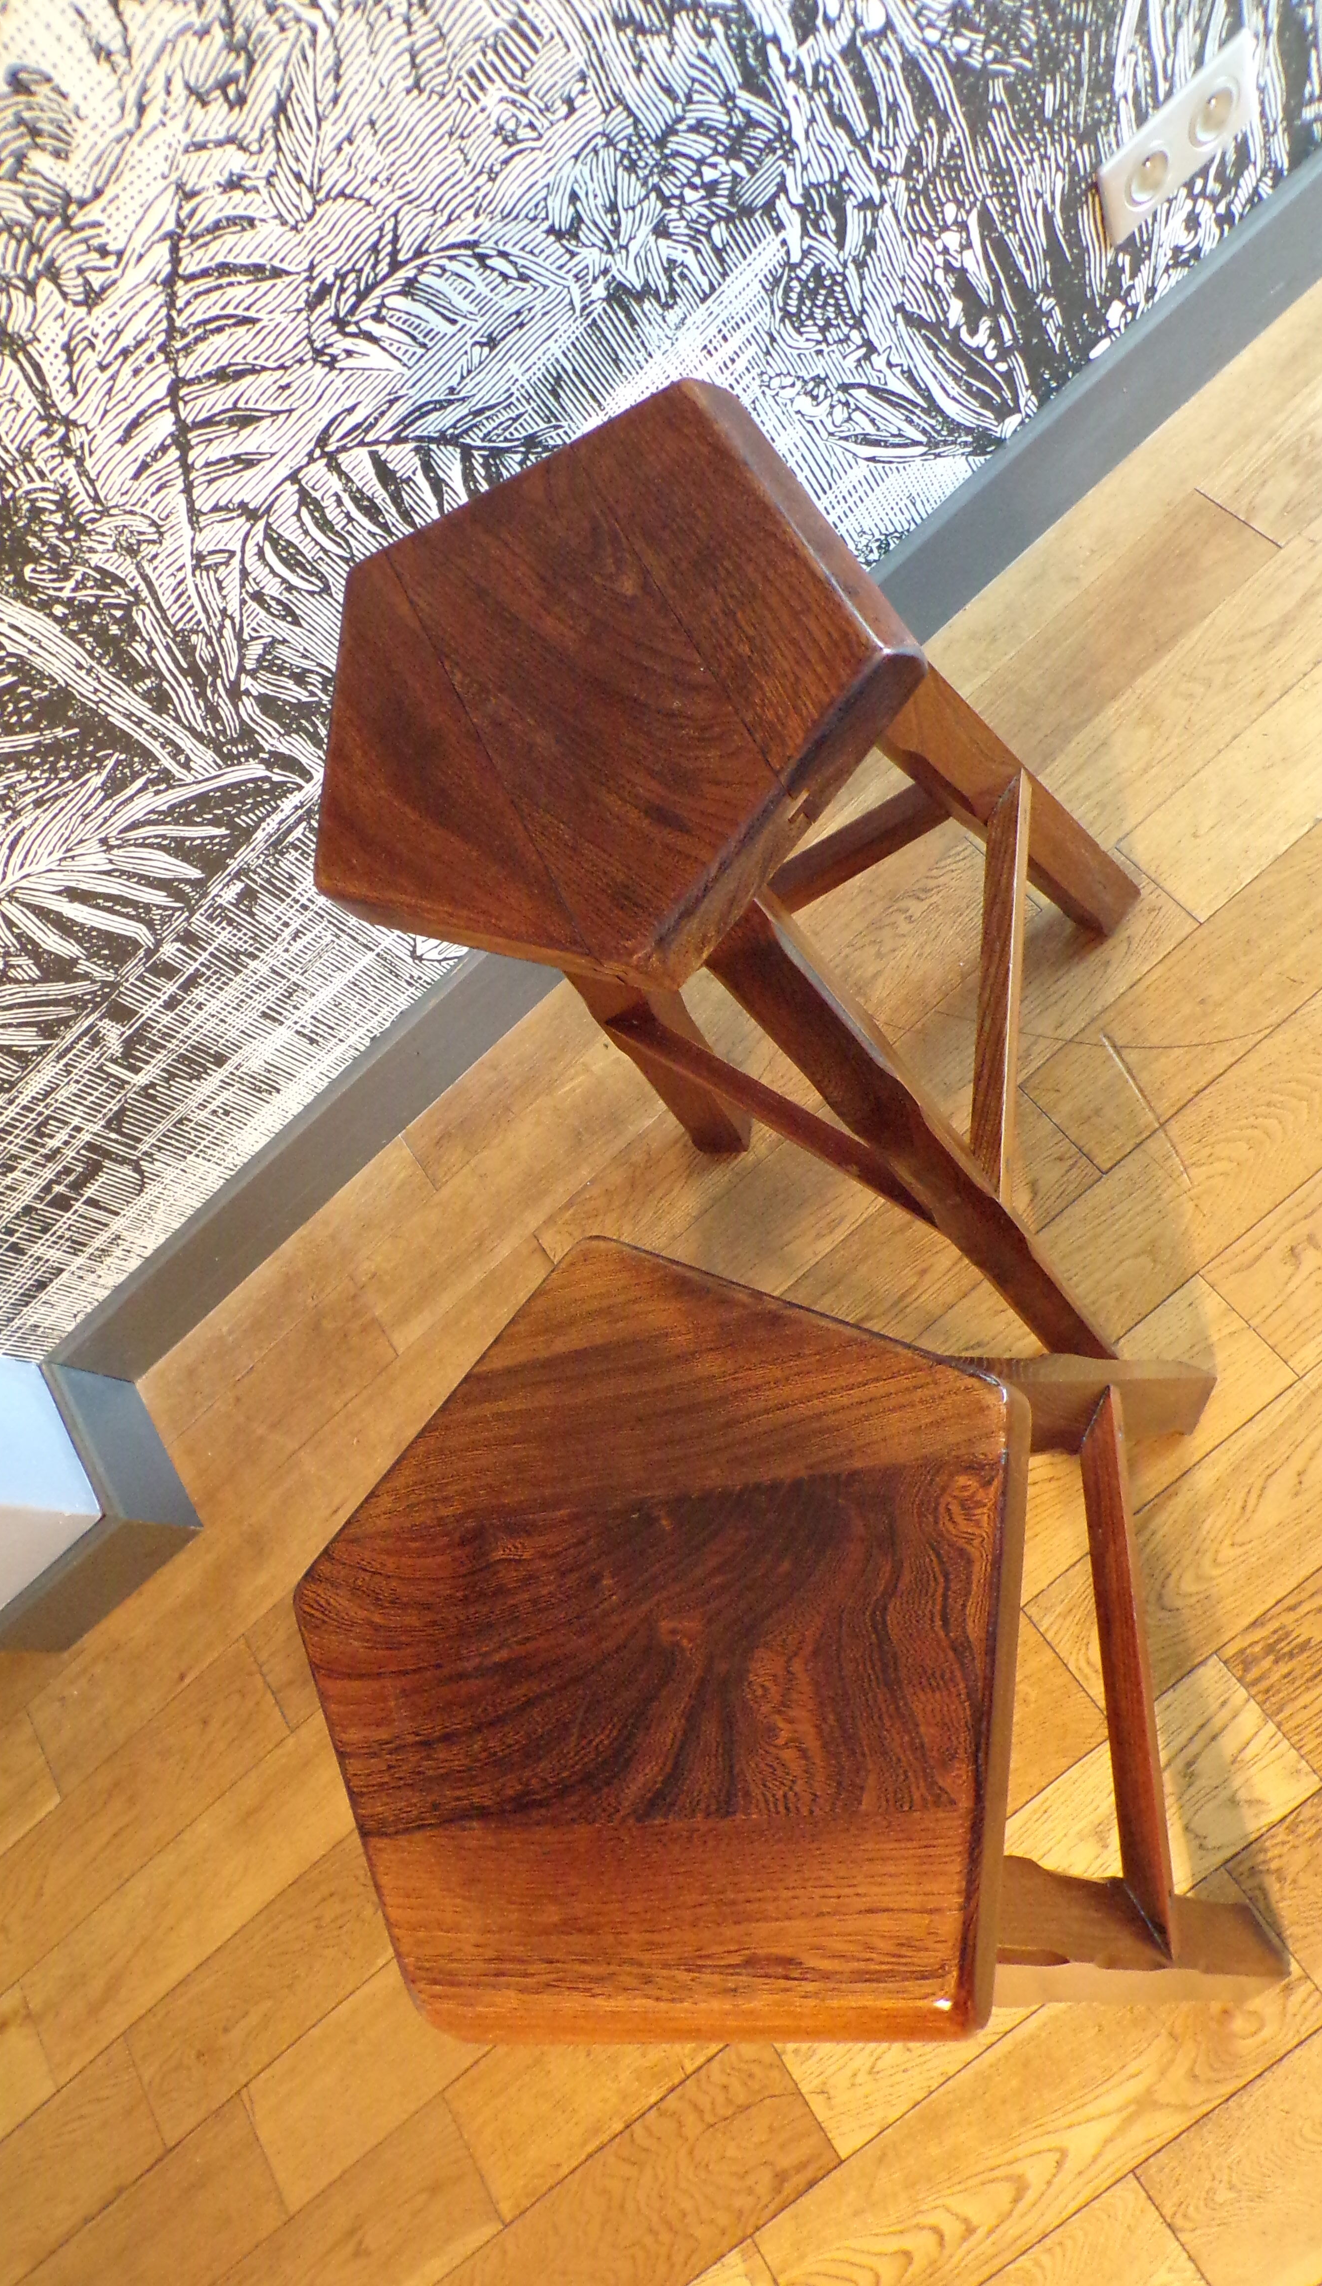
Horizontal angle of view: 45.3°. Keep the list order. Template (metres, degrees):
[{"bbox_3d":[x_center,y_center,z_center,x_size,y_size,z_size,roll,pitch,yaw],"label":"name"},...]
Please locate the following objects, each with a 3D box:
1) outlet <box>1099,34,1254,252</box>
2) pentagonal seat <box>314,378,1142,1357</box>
[{"bbox_3d":[0.439,-0.857,1.354,0.154,0.078,0.012,-42,60,8],"label":"outlet"},{"bbox_3d":[0.130,-0.080,1.105,0.480,0.780,0.420,-28,63,16],"label":"pentagonal seat"}]

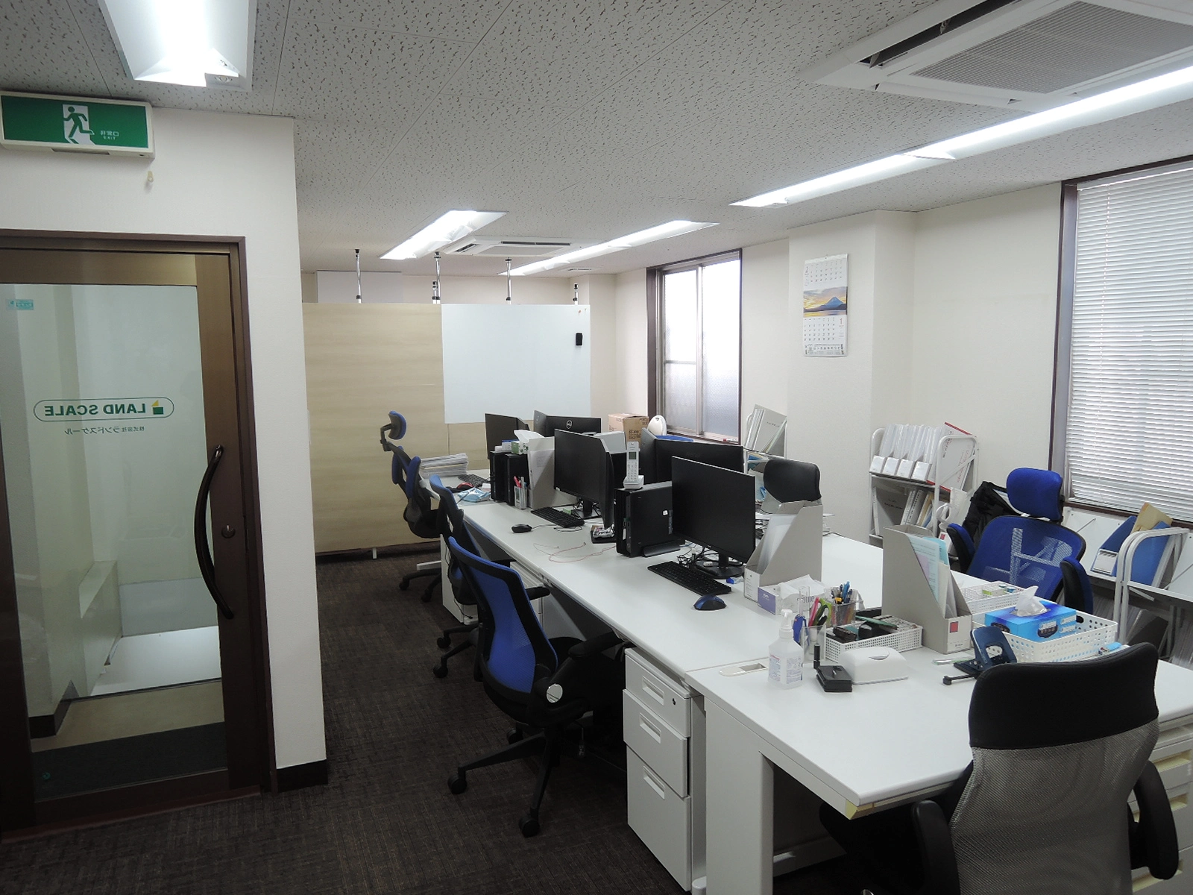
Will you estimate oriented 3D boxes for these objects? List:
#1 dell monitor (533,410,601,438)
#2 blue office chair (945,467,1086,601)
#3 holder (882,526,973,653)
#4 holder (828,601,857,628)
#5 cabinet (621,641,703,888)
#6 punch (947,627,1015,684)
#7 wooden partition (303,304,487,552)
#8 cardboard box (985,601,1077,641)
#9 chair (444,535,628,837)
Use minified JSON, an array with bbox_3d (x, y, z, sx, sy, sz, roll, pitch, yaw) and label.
[{"bbox_3d":[-0.176,0.005,5.670,0.540,0.430,0.190,5,9,39],"label":"dell monitor"},{"bbox_3d":[1.643,0.624,3.309,0.650,1.070,0.650,-3,7,-20],"label":"blue office chair"},{"bbox_3d":[0.976,0.410,2.453,0.098,0.316,0.265,-4,7,-23],"label":"holder"},{"bbox_3d":[0.740,0.515,2.487,0.080,0.105,0.080,-4,7,-23],"label":"holder"},{"bbox_3d":[0.428,0.944,2.566,0.570,0.605,0.397,-4,7,-23],"label":"cabinet"},{"bbox_3d":[0.997,0.544,2.196,0.225,0.110,0.120,-3,7,-16],"label":"punch"},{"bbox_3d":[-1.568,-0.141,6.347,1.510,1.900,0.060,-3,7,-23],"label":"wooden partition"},{"bbox_3d":[1.234,0.521,2.363,0.242,0.085,0.110,-4,8,-28],"label":"cardboard box"},{"bbox_3d":[-0.184,0.773,2.954,0.670,0.900,0.650,-5,8,-30],"label":"chair"}]

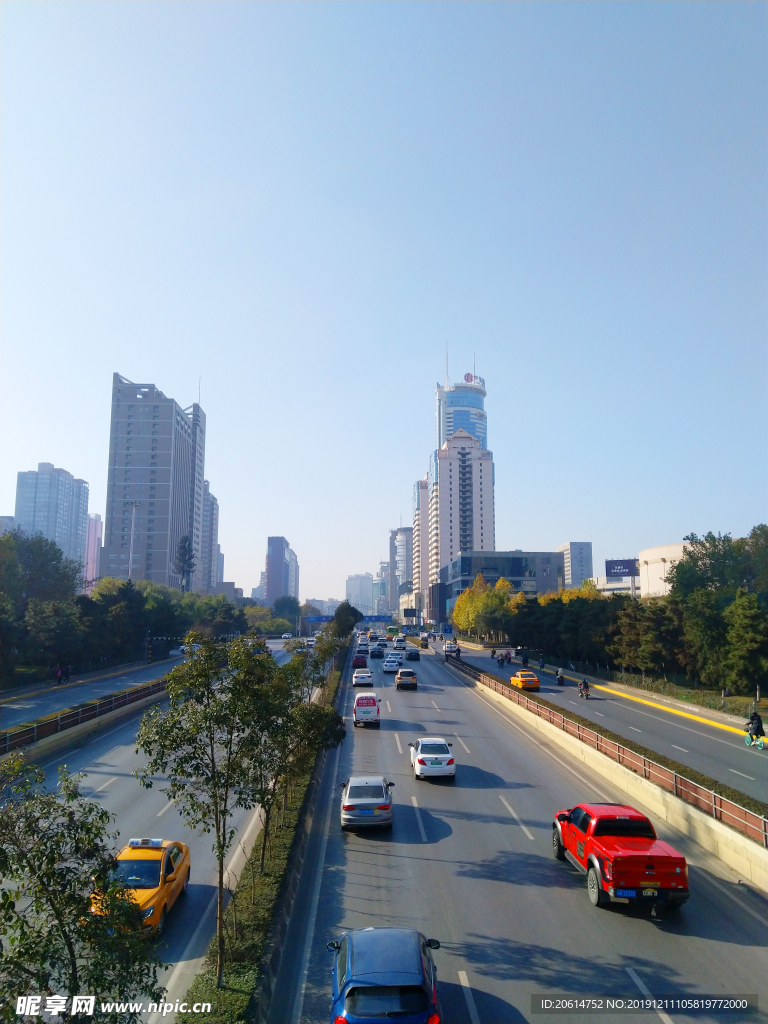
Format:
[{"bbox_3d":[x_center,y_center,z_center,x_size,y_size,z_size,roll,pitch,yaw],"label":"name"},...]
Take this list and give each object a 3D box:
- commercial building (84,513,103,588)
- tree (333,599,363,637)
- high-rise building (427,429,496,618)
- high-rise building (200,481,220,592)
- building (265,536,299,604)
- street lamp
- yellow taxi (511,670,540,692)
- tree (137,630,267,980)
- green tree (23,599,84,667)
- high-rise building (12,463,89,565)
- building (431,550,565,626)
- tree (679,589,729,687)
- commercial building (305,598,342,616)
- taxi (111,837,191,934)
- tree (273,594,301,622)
[{"bbox_3d":[-241.461,44.393,608.209,15.000,85.588,18.000,0,-8,-2],"label":"commercial building"},{"bbox_3d":[-7.193,22.031,144.584,5.500,9.200,5.500,0,-7,-2],"label":"tree"},{"bbox_3d":[38.633,8.649,361.845,29.000,92.000,31.000,0,-7,1],"label":"high-rise building"},{"bbox_3d":[-107.181,23.414,426.987,19.000,78.500,16.000,0,-7,1],"label":"high-rise building"},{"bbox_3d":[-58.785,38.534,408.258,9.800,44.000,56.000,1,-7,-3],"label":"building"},{"bbox_3d":[-46.032,11.319,134.680,2.900,26.745,2.900,0,-8,-2],"label":"street lamp"},{"bbox_3d":[13.486,16.113,70.488,1.790,1.530,4.620,0,-7,-2],"label":"yellow taxi"},{"bbox_3d":[-3.844,6.054,15.186,2.623,6.986,2.700,0,-8,-2],"label":"tree"},{"bbox_3d":[-36.367,13.521,80.925,6.413,8.056,6.413,0,-8,-2],"label":"green tree"},{"bbox_3d":[-222.821,21.051,497.170,23.903,102.692,56.000,0,-8,-2],"label":"high-rise building"},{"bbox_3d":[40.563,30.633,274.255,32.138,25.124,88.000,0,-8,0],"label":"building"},{"bbox_3d":[28.322,11.078,65.109,4.211,8.643,4.211,0,-8,-2],"label":"tree"},{"bbox_3d":[-49.063,79.888,610.858,30.000,13.500,20.000,0,-7,-1],"label":"commercial building"},{"bbox_3d":[-6.431,9.780,19.718,1.790,1.530,4.620,0,-7,-2],"label":"taxi"},{"bbox_3d":[-27.747,29.101,209.997,7.968,11.279,7.968,0,-8,-2],"label":"tree"}]

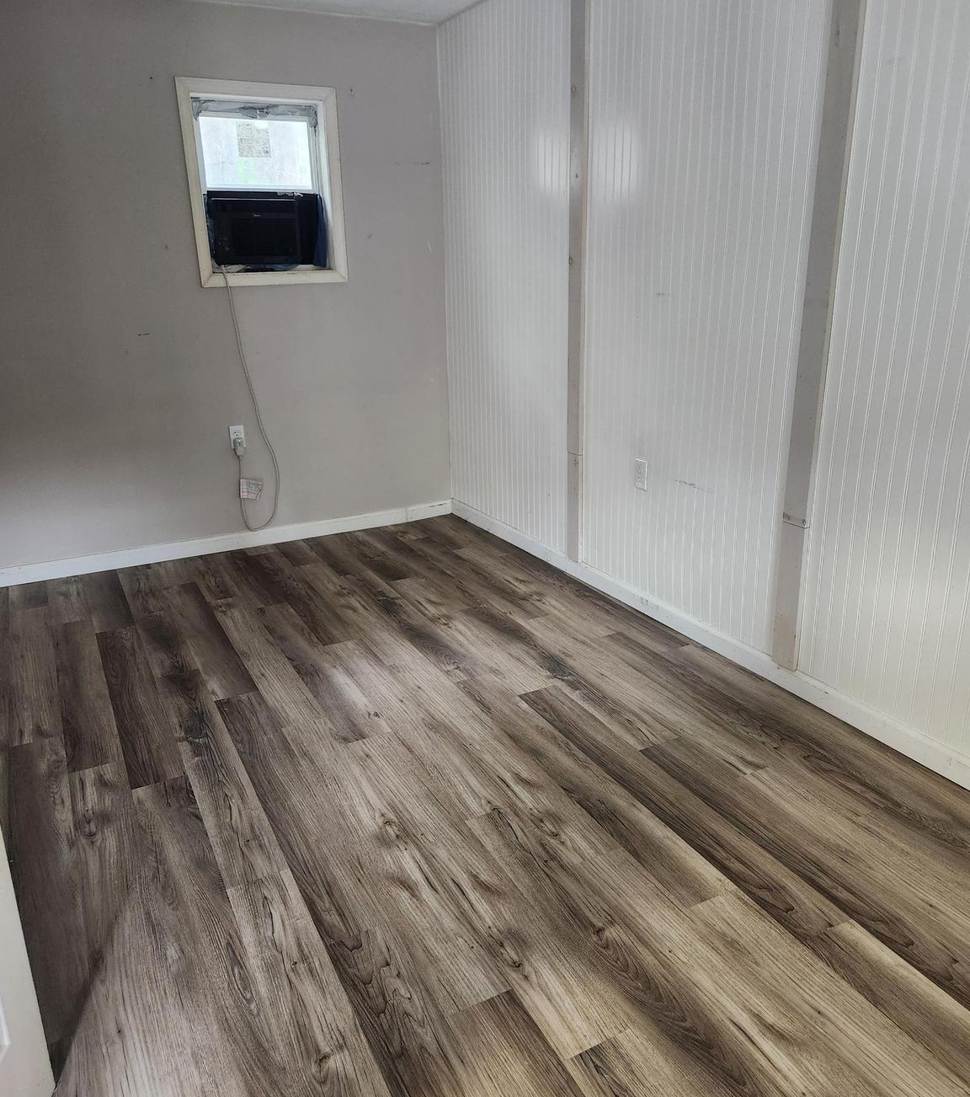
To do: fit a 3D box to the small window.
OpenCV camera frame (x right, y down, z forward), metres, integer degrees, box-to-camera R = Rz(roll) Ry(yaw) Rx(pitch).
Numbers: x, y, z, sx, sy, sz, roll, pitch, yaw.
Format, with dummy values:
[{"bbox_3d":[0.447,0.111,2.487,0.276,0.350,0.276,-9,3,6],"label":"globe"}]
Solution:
[{"bbox_3d":[-1.018,-1.673,3.995,0.709,0.854,0.115,-11,21,-26],"label":"small window"}]

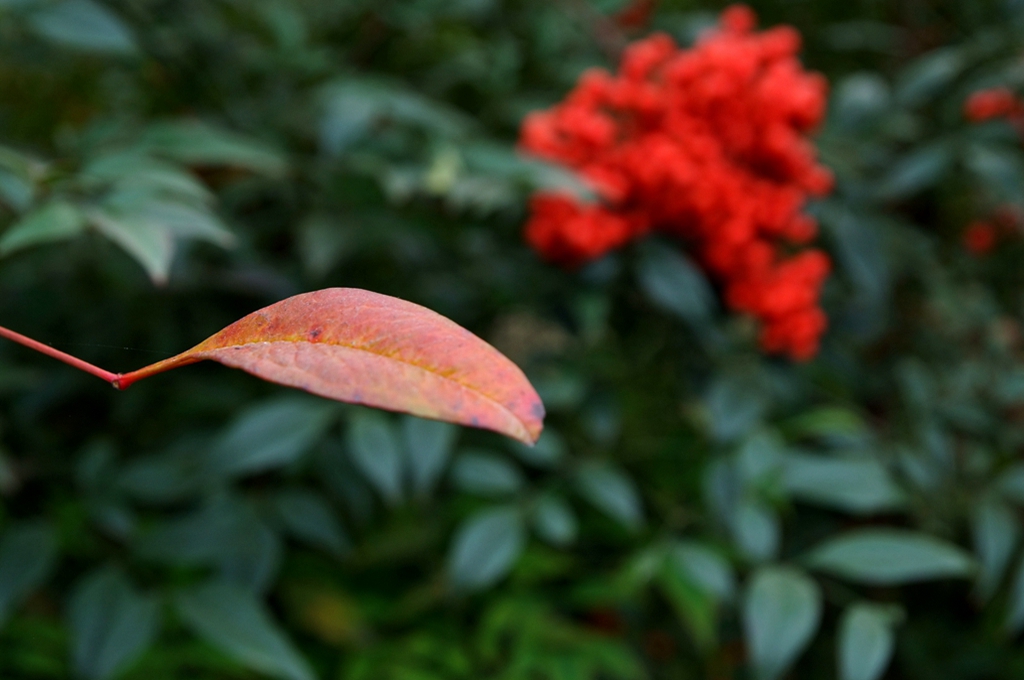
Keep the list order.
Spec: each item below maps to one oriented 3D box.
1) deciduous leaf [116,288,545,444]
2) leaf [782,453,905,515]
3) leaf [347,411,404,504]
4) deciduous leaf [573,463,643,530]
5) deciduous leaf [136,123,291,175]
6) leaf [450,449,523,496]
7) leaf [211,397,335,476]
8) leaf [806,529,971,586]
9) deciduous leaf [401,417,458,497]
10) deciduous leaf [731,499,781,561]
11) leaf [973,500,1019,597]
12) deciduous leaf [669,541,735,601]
[{"bbox_3d":[-0.039,0.006,0.290,0.090,0.013,0.028,8,45,0],"label":"deciduous leaf"},{"bbox_3d":[0.126,0.055,0.520,0.048,0.008,0.023,14,47,12],"label":"leaf"},{"bbox_3d":[-0.045,0.037,0.455,0.017,0.038,0.006,-16,-19,-1],"label":"leaf"},{"bbox_3d":[0.039,0.063,0.550,0.020,0.008,0.042,-32,63,-27],"label":"deciduous leaf"},{"bbox_3d":[-0.100,-0.064,0.455,0.050,0.008,0.017,12,42,8],"label":"deciduous leaf"},{"bbox_3d":[-0.009,0.045,0.460,0.026,0.006,0.016,14,50,23],"label":"leaf"},{"bbox_3d":[-0.098,0.040,0.560,0.056,0.009,0.024,-30,51,-12],"label":"leaf"},{"bbox_3d":[0.122,0.070,0.440,0.053,0.007,0.018,3,53,7],"label":"leaf"},{"bbox_3d":[-0.028,0.035,0.455,0.017,0.038,0.006,2,-19,1],"label":"deciduous leaf"},{"bbox_3d":[0.095,0.074,0.530,0.020,0.007,0.031,-15,53,-9],"label":"deciduous leaf"},{"bbox_3d":[0.161,0.070,0.455,0.014,0.036,0.006,9,-19,10],"label":"leaf"},{"bbox_3d":[0.062,0.076,0.450,0.029,0.006,0.016,41,59,20],"label":"deciduous leaf"}]

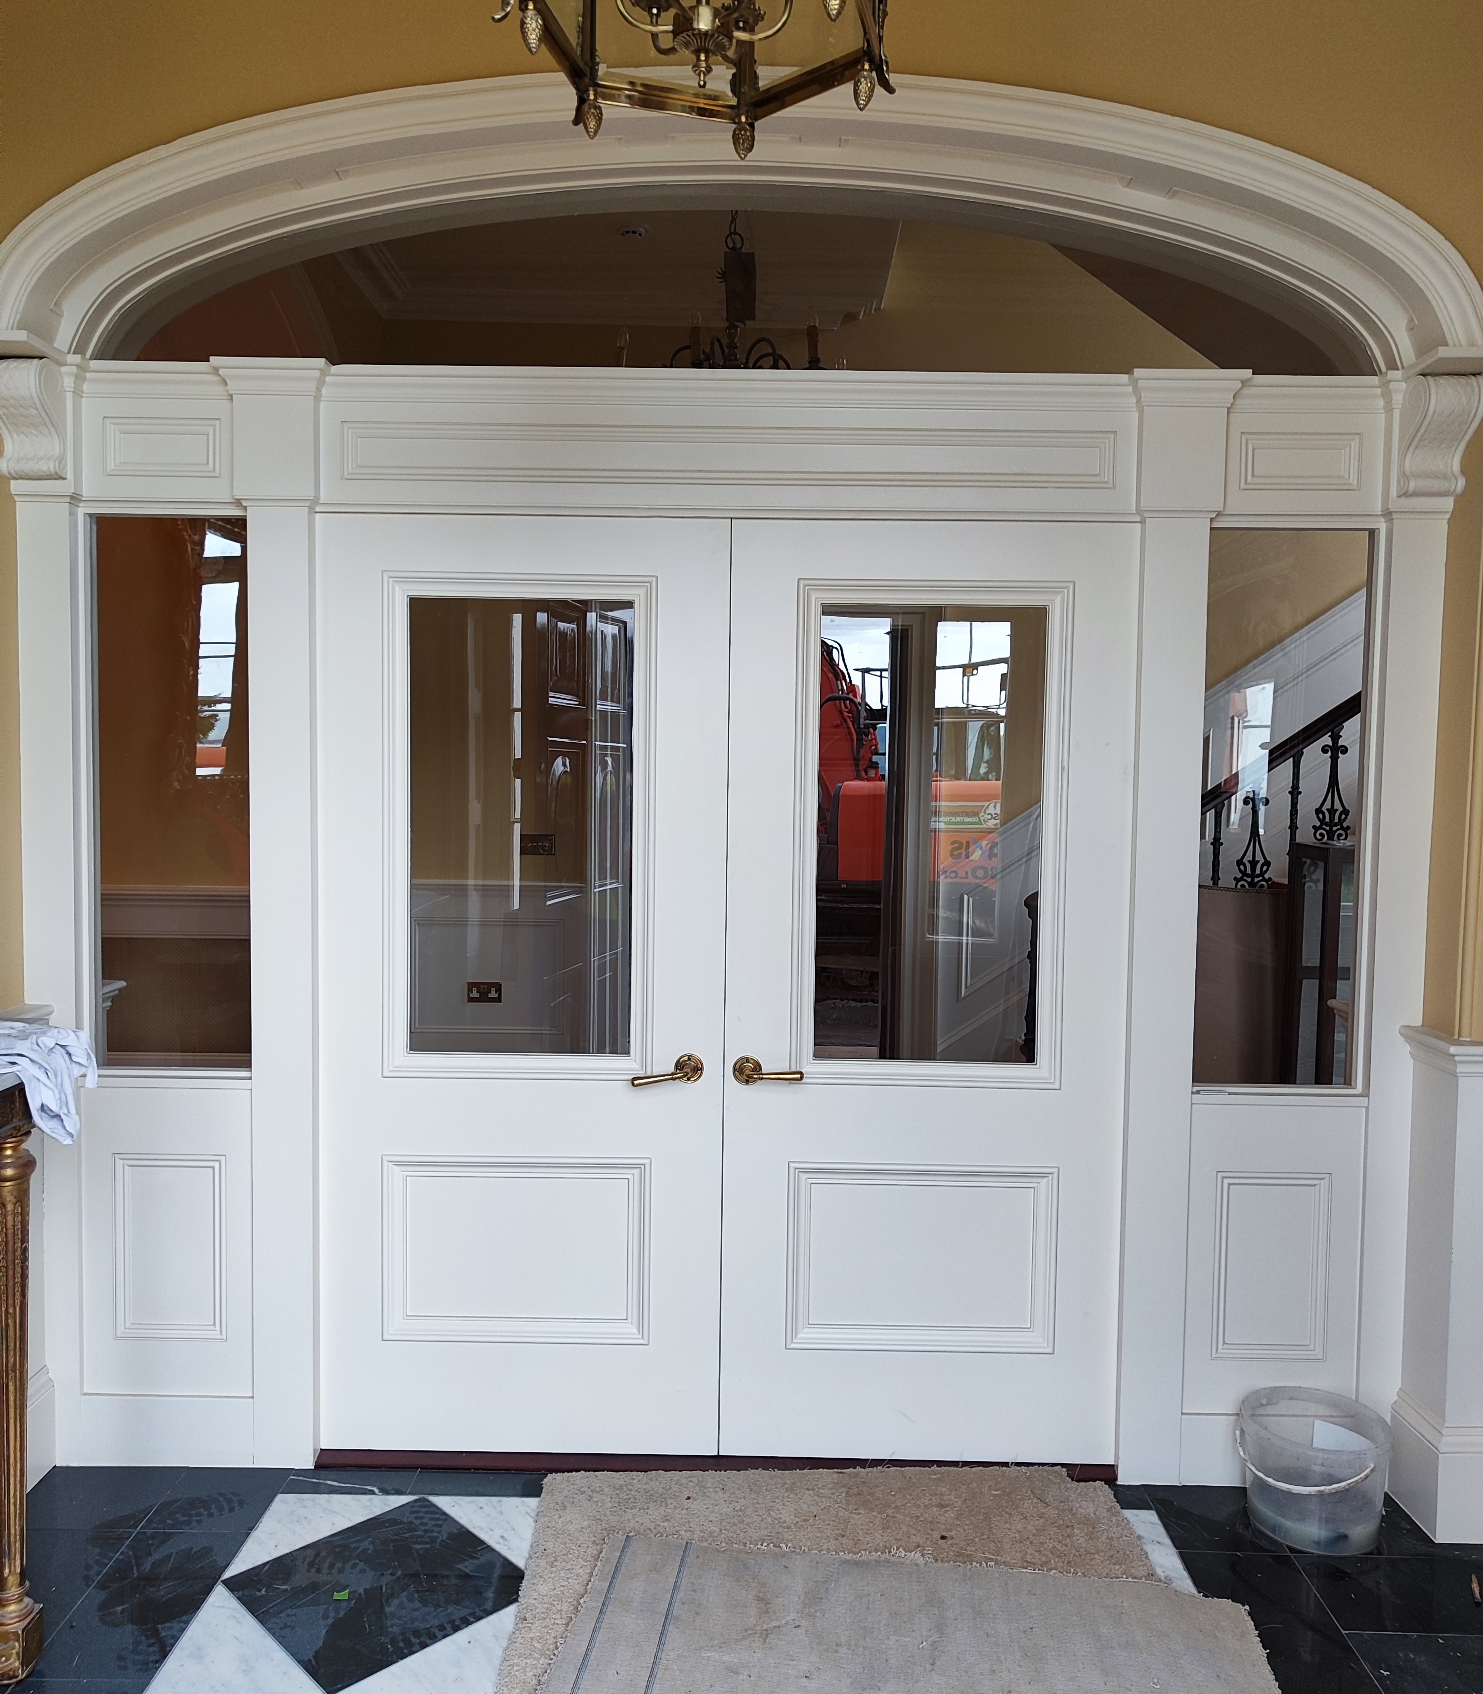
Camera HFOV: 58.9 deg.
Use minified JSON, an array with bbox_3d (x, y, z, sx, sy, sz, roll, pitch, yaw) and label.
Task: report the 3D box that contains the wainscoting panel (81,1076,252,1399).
[{"bbox_3d":[-1.197,0.817,2.752,0.355,0.676,0.035,1,3,1],"label":"wainscoting panel"}]

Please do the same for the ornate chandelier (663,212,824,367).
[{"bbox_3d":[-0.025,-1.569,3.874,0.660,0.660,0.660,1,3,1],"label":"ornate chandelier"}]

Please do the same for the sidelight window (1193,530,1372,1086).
[{"bbox_3d":[1.113,-0.072,2.696,0.350,1.152,0.050,1,3,1],"label":"sidelight window"}]

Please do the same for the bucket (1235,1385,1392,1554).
[{"bbox_3d":[1.138,1.235,2.615,0.275,0.209,0.275,1,3,0],"label":"bucket"}]

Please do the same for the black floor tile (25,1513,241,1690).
[{"bbox_3d":[-1.050,1.334,2.317,0.218,0.015,0.412,1,3,1],"label":"black floor tile"}]

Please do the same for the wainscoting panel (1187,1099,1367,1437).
[{"bbox_3d":[1.105,0.855,2.728,0.363,0.677,0.035,1,3,1],"label":"wainscoting panel"}]

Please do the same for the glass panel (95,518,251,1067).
[{"bbox_3d":[-1.170,-0.108,2.730,0.327,1.139,0.024,1,3,1],"label":"glass panel"}]

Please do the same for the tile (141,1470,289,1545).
[{"bbox_3d":[-1.046,1.317,2.639,0.218,0.015,0.234,1,3,1],"label":"tile"}]

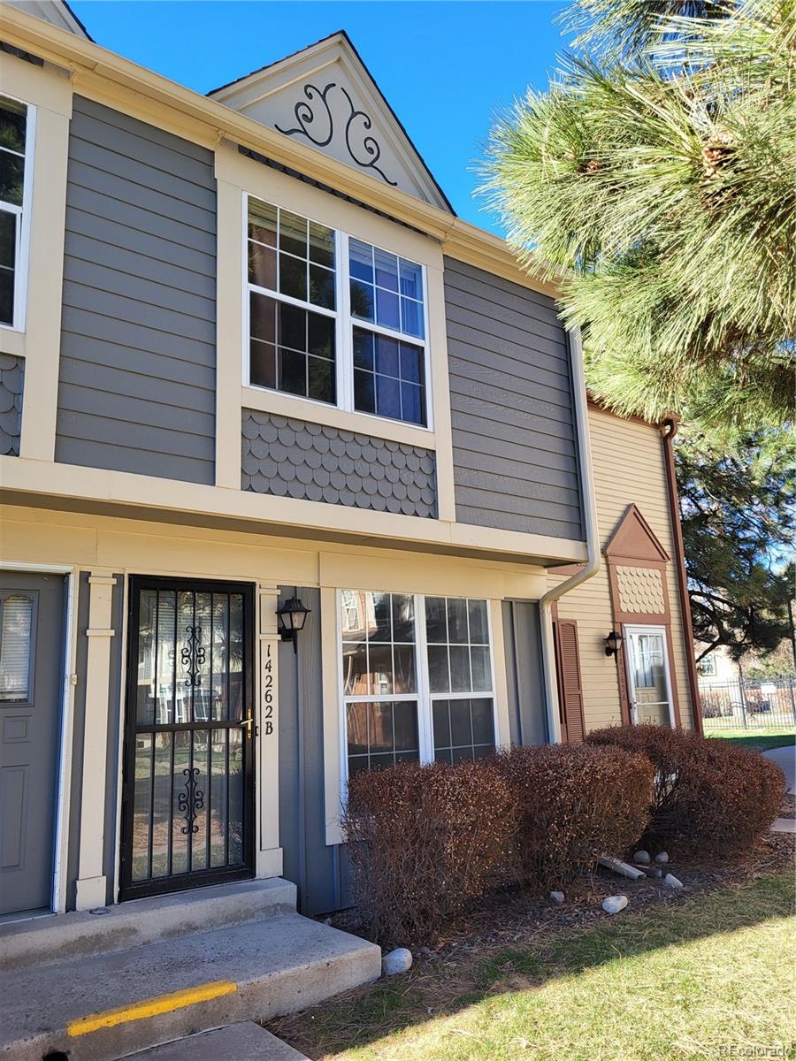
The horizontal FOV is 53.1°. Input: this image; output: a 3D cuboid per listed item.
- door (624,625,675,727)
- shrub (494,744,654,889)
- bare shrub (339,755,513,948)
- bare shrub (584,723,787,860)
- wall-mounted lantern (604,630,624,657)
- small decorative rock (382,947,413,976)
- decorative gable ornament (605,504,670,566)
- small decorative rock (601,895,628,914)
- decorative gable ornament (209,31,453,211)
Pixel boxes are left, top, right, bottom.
[{"bbox_3d":[3.401,2.286,10.627,0.940,2.030,0.080,7,-15,-38],"label":"door"},{"bbox_3d":[1.436,2.391,6.762,1.600,1.050,0.920,7,-15,-38],"label":"shrub"},{"bbox_3d":[0.257,2.217,5.737,1.100,1.050,0.950,7,-15,-38],"label":"bare shrub"},{"bbox_3d":[3.002,2.674,8.432,1.700,1.080,1.600,7,-15,-38],"label":"bare shrub"},{"bbox_3d":[2.754,1.453,10.145,0.200,0.330,0.250,7,-15,-38],"label":"wall-mounted lantern"},{"bbox_3d":[0.002,2.409,4.463,0.190,0.155,0.165,7,-15,-38],"label":"small decorative rock"},{"bbox_3d":[3.258,-0.006,11.000,1.475,0.750,0.150,7,-15,-38],"label":"decorative gable ornament"},{"bbox_3d":[1.503,2.593,5.518,0.200,0.130,0.160,7,-15,-38],"label":"small decorative rock"},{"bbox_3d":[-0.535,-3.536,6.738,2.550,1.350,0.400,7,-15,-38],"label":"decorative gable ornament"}]

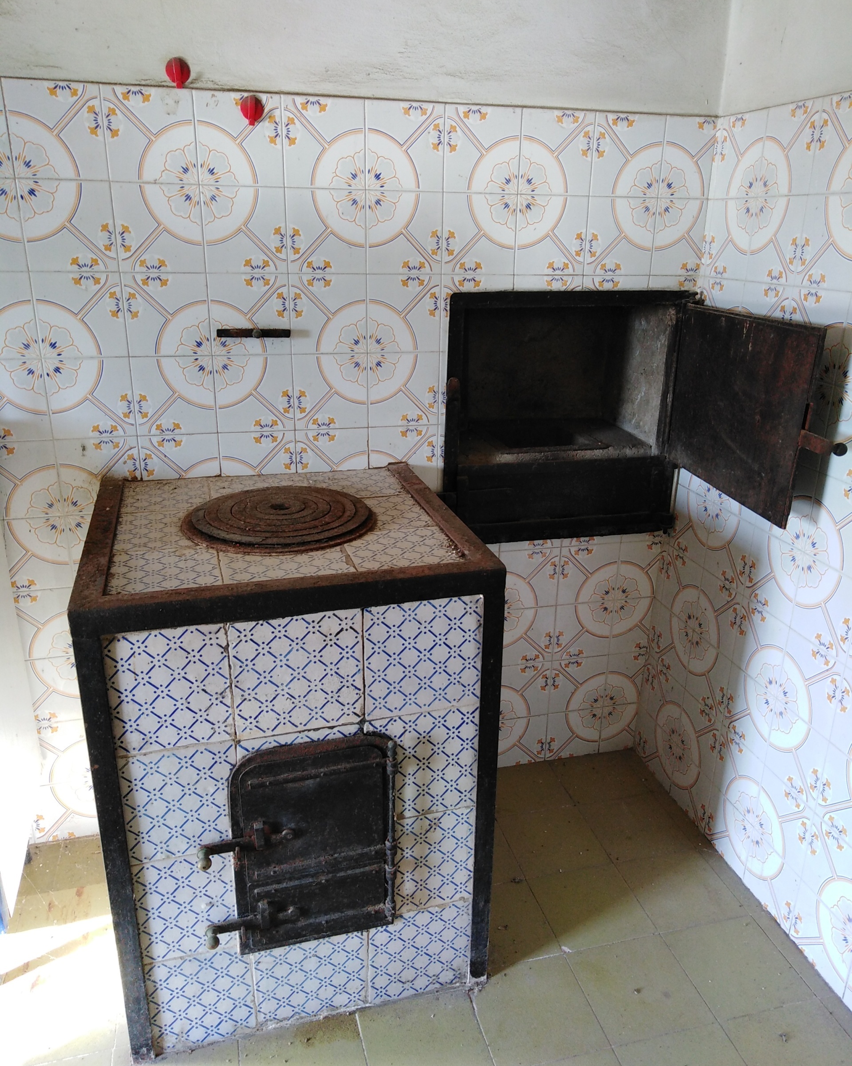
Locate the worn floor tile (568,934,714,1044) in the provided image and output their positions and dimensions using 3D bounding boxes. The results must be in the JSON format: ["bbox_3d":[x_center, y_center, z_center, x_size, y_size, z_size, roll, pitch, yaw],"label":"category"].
[{"bbox_3d":[0.383,0.823,1.540,0.200,0.012,0.200,-4,21,-14],"label":"worn floor tile"}]

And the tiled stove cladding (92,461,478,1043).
[{"bbox_3d":[-0.260,0.357,1.595,0.575,0.800,0.605,-5,21,-15],"label":"tiled stove cladding"}]

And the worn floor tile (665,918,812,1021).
[{"bbox_3d":[0.576,0.809,1.588,0.200,0.012,0.200,-4,21,-14],"label":"worn floor tile"}]

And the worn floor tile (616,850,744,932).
[{"bbox_3d":[0.526,0.742,1.769,0.200,0.012,0.200,-4,21,-14],"label":"worn floor tile"}]

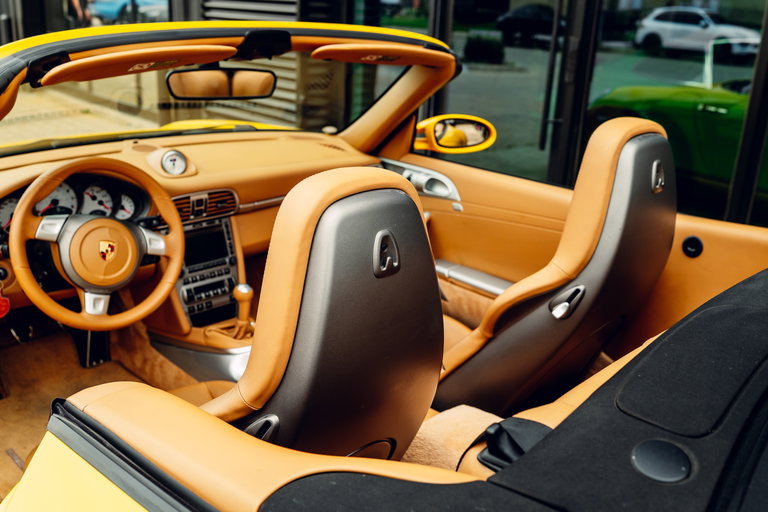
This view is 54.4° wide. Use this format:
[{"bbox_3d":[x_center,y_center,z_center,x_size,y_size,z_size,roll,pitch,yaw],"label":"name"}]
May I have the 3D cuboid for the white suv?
[{"bbox_3d":[12.758,-9.081,30.000,4.750,1.680,1.920,19,24,39],"label":"white suv"}]

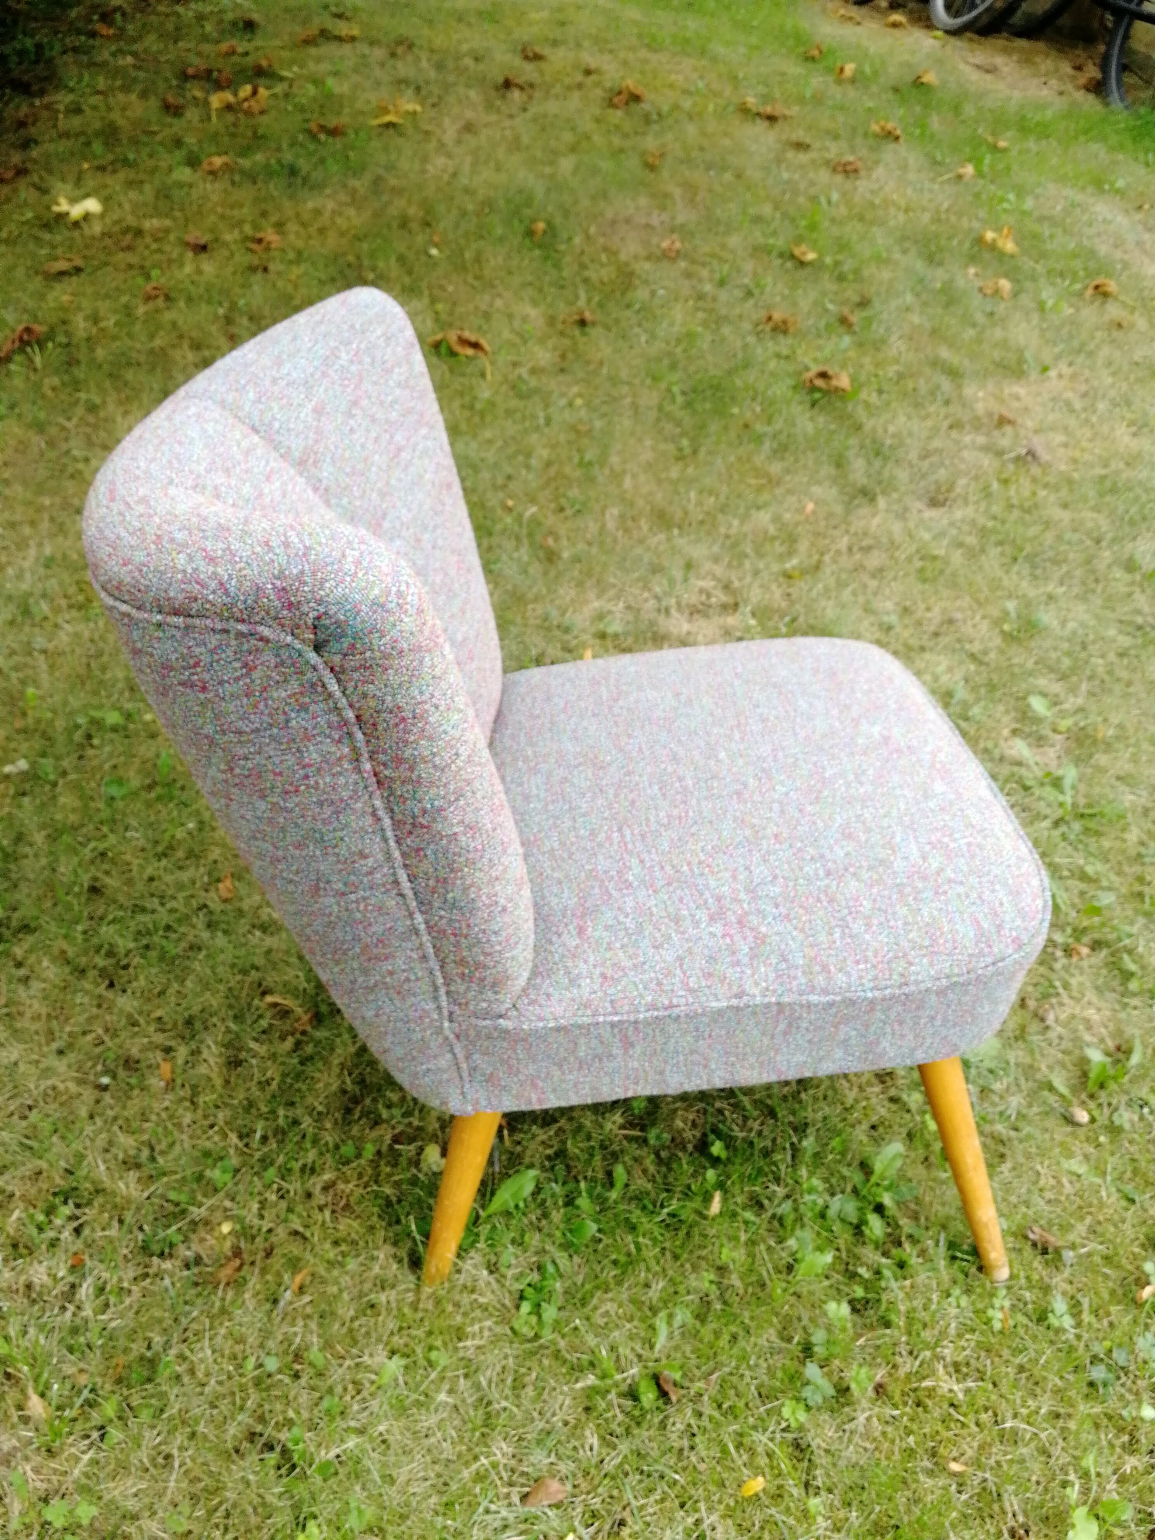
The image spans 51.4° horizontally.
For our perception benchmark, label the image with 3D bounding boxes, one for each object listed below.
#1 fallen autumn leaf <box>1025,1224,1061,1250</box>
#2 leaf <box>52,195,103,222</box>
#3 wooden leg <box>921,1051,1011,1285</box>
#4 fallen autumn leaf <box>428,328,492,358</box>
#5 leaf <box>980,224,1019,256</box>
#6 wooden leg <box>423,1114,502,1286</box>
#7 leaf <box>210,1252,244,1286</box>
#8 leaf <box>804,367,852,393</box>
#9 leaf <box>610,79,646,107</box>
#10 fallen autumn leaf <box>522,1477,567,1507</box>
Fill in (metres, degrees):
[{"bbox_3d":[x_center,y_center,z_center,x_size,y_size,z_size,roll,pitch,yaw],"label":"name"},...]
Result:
[{"bbox_3d":[0.441,0.442,1.136,0.039,0.013,0.016,23,45,25],"label":"fallen autumn leaf"},{"bbox_3d":[-1.496,-1.680,3.591,0.155,0.056,0.116,-14,42,-16],"label":"leaf"},{"bbox_3d":[0.344,0.353,1.050,0.038,0.300,0.038,-15,32,13],"label":"wooden leg"},{"bbox_3d":[-0.275,-1.003,2.820,0.152,0.032,0.114,-3,40,-4],"label":"fallen autumn leaf"},{"bbox_3d":[1.188,-1.492,3.381,0.112,0.068,0.084,13,42,14],"label":"leaf"},{"bbox_3d":[-0.106,0.375,1.042,0.038,0.257,0.038,9,36,-7],"label":"wooden leg"},{"bbox_3d":[-0.323,0.460,1.107,0.020,0.016,0.040,27,47,27],"label":"leaf"},{"bbox_3d":[0.554,-0.867,2.667,0.107,0.031,0.080,8,41,9],"label":"leaf"},{"bbox_3d":[0.200,-2.674,4.746,0.138,0.096,0.103,2,40,1],"label":"leaf"},{"bbox_3d":[-0.026,0.581,0.967,0.038,0.014,0.024,-15,43,-17],"label":"fallen autumn leaf"}]

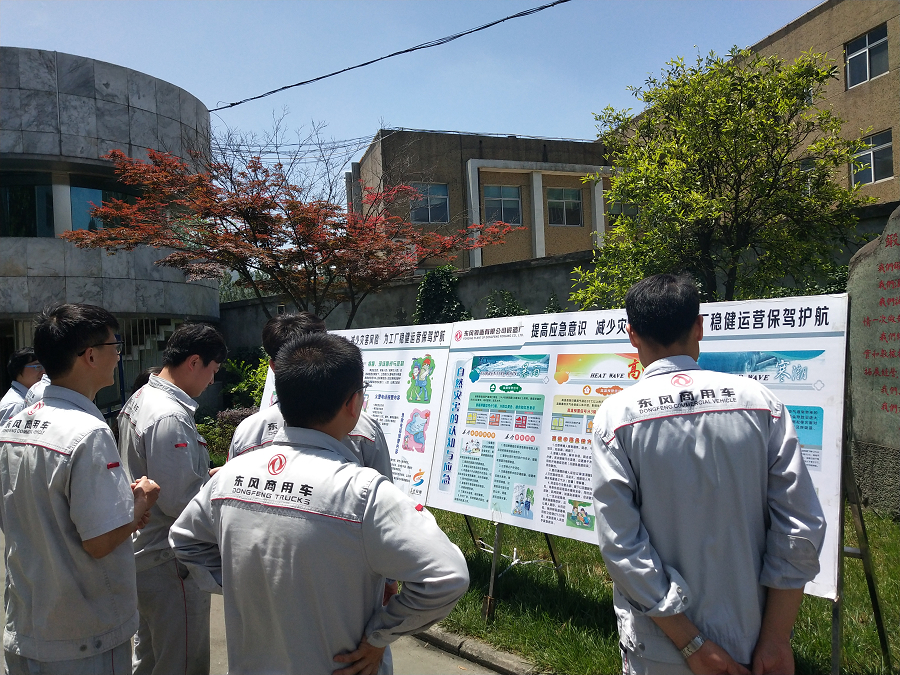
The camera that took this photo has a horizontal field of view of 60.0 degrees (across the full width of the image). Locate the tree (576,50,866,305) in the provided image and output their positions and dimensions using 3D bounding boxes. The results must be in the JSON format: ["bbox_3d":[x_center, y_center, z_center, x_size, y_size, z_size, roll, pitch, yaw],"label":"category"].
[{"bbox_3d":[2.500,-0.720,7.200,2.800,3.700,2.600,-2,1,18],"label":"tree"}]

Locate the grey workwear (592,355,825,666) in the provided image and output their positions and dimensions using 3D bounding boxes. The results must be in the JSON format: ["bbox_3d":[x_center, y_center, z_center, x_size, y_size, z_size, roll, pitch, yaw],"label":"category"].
[{"bbox_3d":[0.615,0.415,1.910,0.540,0.720,0.340,-2,1,12],"label":"grey workwear"}]

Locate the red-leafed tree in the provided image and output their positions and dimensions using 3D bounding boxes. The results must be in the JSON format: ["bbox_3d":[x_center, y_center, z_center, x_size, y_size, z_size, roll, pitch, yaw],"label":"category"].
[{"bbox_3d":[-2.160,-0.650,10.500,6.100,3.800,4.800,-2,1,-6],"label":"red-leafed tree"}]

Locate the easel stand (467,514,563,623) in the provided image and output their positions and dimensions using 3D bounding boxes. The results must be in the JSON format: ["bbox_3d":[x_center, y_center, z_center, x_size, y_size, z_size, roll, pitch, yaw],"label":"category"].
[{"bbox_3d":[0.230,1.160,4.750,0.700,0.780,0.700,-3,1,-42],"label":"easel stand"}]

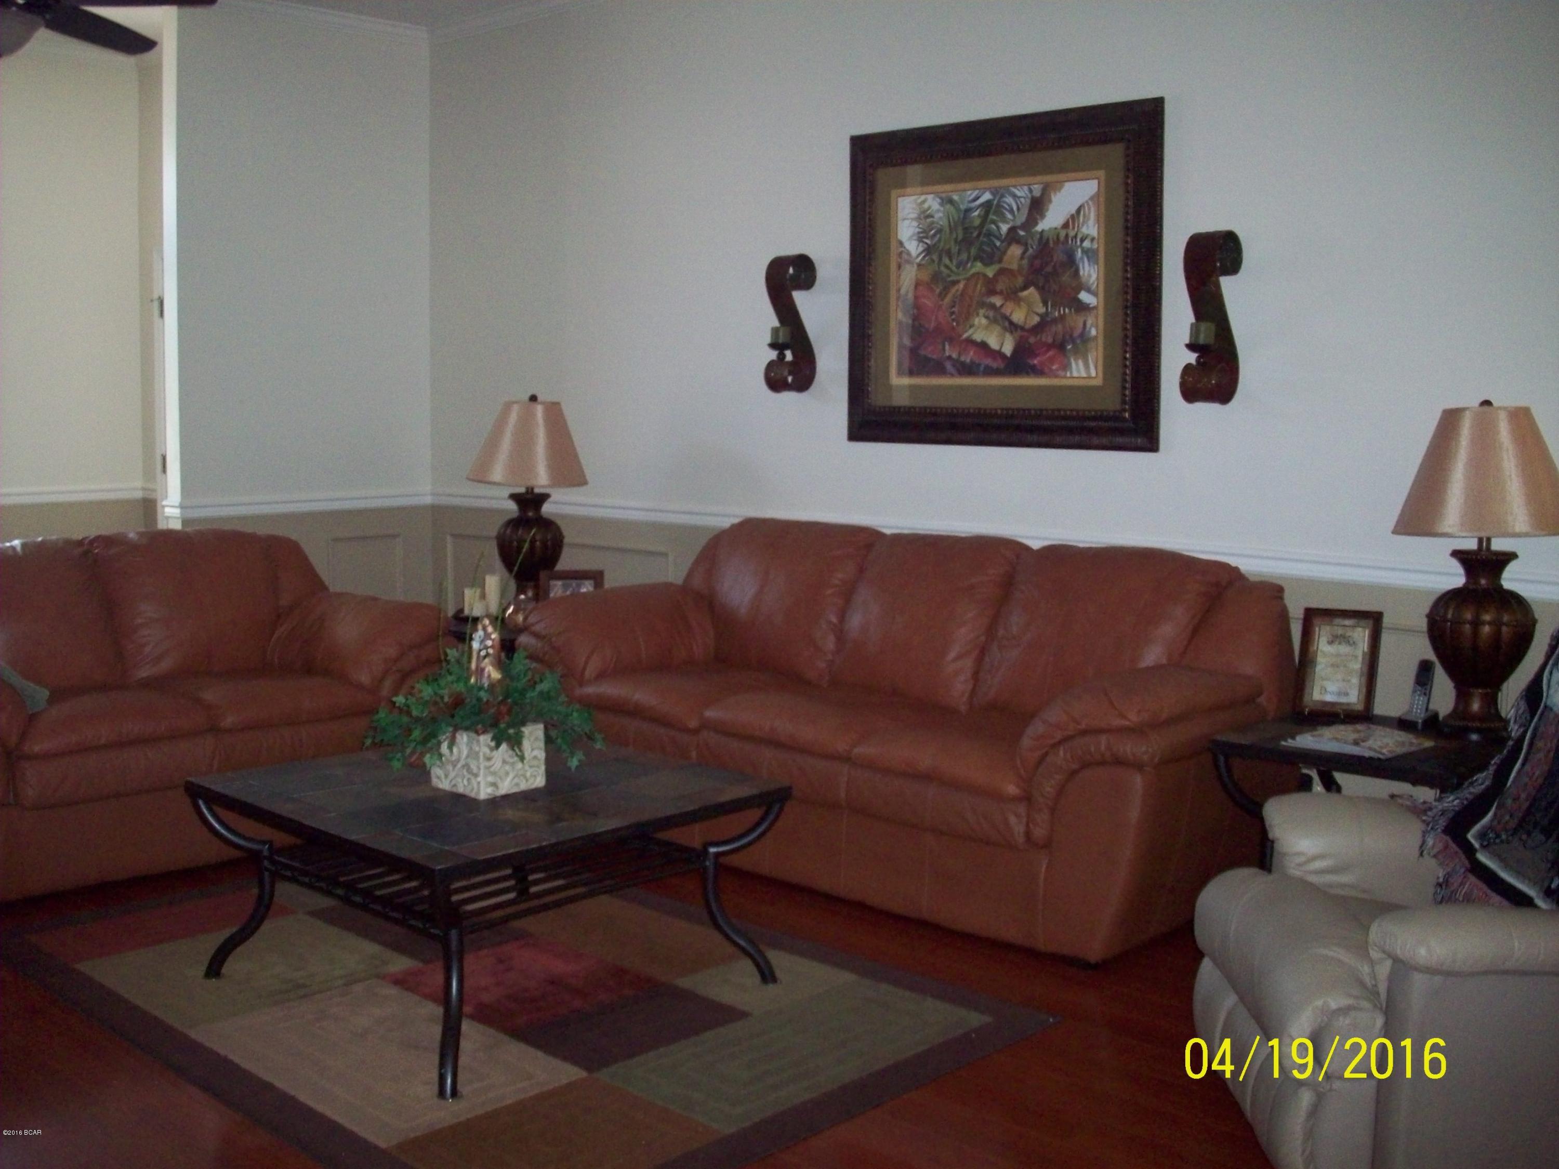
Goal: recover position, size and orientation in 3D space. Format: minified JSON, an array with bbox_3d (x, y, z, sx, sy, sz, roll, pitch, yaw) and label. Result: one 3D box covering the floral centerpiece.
[{"bbox_3d":[-0.683,0.310,3.925,0.460,0.340,0.460,6,8,43],"label":"floral centerpiece"}]

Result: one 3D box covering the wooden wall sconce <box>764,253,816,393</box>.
[{"bbox_3d":[0.037,-0.948,6.061,0.124,0.500,0.135,6,8,43],"label":"wooden wall sconce"}]

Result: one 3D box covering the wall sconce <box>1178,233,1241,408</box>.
[{"bbox_3d":[1.266,-0.777,4.894,0.124,0.500,0.135,6,8,43],"label":"wall sconce"}]

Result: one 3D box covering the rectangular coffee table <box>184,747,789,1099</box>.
[{"bbox_3d":[-0.709,0.713,4.007,1.030,0.480,1.010,6,8,43],"label":"rectangular coffee table"}]

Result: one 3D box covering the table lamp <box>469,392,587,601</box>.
[{"bbox_3d":[-0.934,-0.296,6.323,0.440,0.840,0.440,1,6,0],"label":"table lamp"}]

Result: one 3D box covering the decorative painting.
[{"bbox_3d":[0.715,-0.985,5.470,1.251,1.060,0.050,6,8,43],"label":"decorative painting"}]

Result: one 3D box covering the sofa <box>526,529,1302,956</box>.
[{"bbox_3d":[0.309,0.357,5.143,2.374,0.973,1.035,6,8,43],"label":"sofa"}]

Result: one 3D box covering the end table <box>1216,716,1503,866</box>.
[{"bbox_3d":[1.494,0.674,4.147,0.593,0.580,0.655,6,8,43],"label":"end table"}]

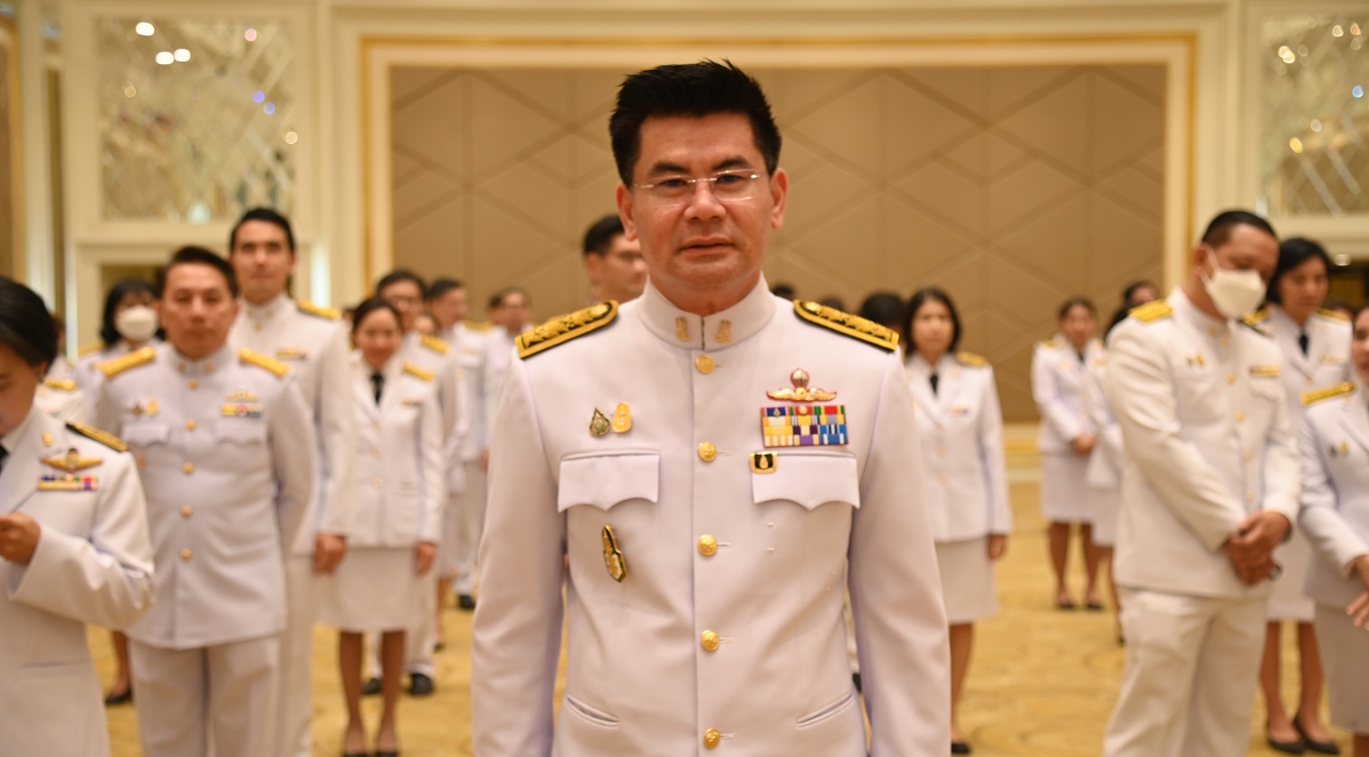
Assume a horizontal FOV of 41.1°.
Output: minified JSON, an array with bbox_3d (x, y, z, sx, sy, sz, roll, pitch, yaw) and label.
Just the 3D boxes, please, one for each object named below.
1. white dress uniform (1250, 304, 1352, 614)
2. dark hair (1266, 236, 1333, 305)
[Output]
[{"bbox_3d":[2.015,0.278,5.970,0.440,1.030,0.280,0,1,0],"label":"white dress uniform"},{"bbox_3d":[2.011,-0.348,5.970,0.215,0.230,0.220,0,1,-3],"label":"dark hair"}]

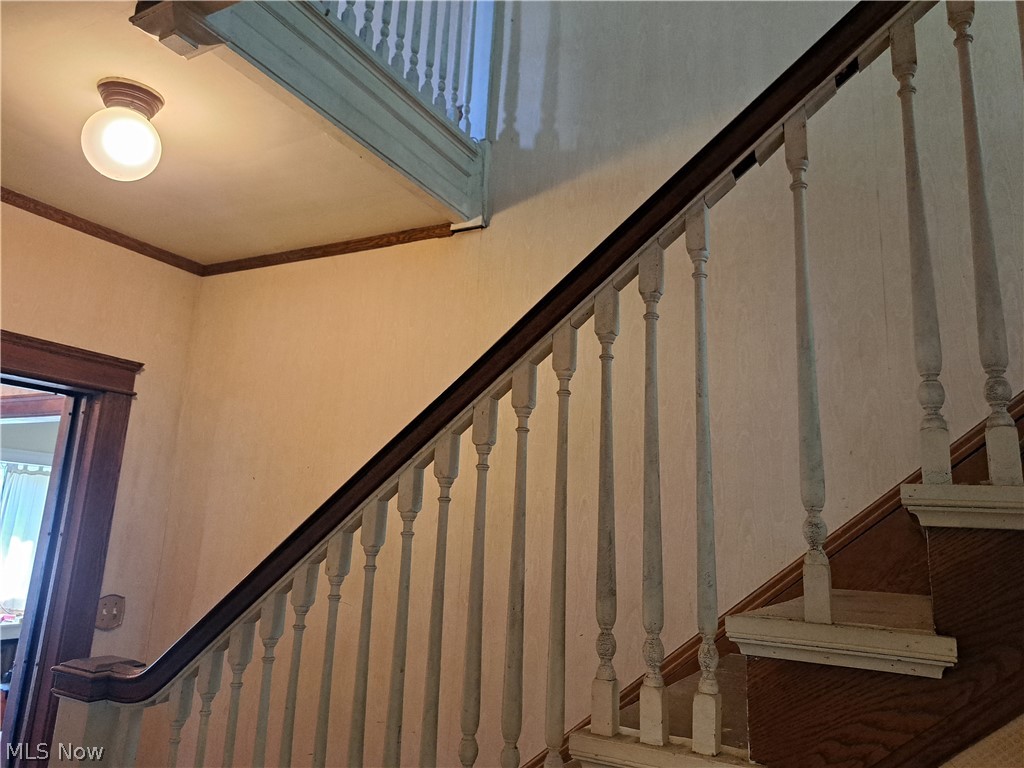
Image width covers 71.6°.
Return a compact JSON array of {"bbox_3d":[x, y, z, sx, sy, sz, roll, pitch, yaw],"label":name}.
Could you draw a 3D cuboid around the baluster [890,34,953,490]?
[{"bbox_3d":[0.639,-0.224,1.115,0.037,0.761,0.037,-4,-13,28],"label":"baluster"}]

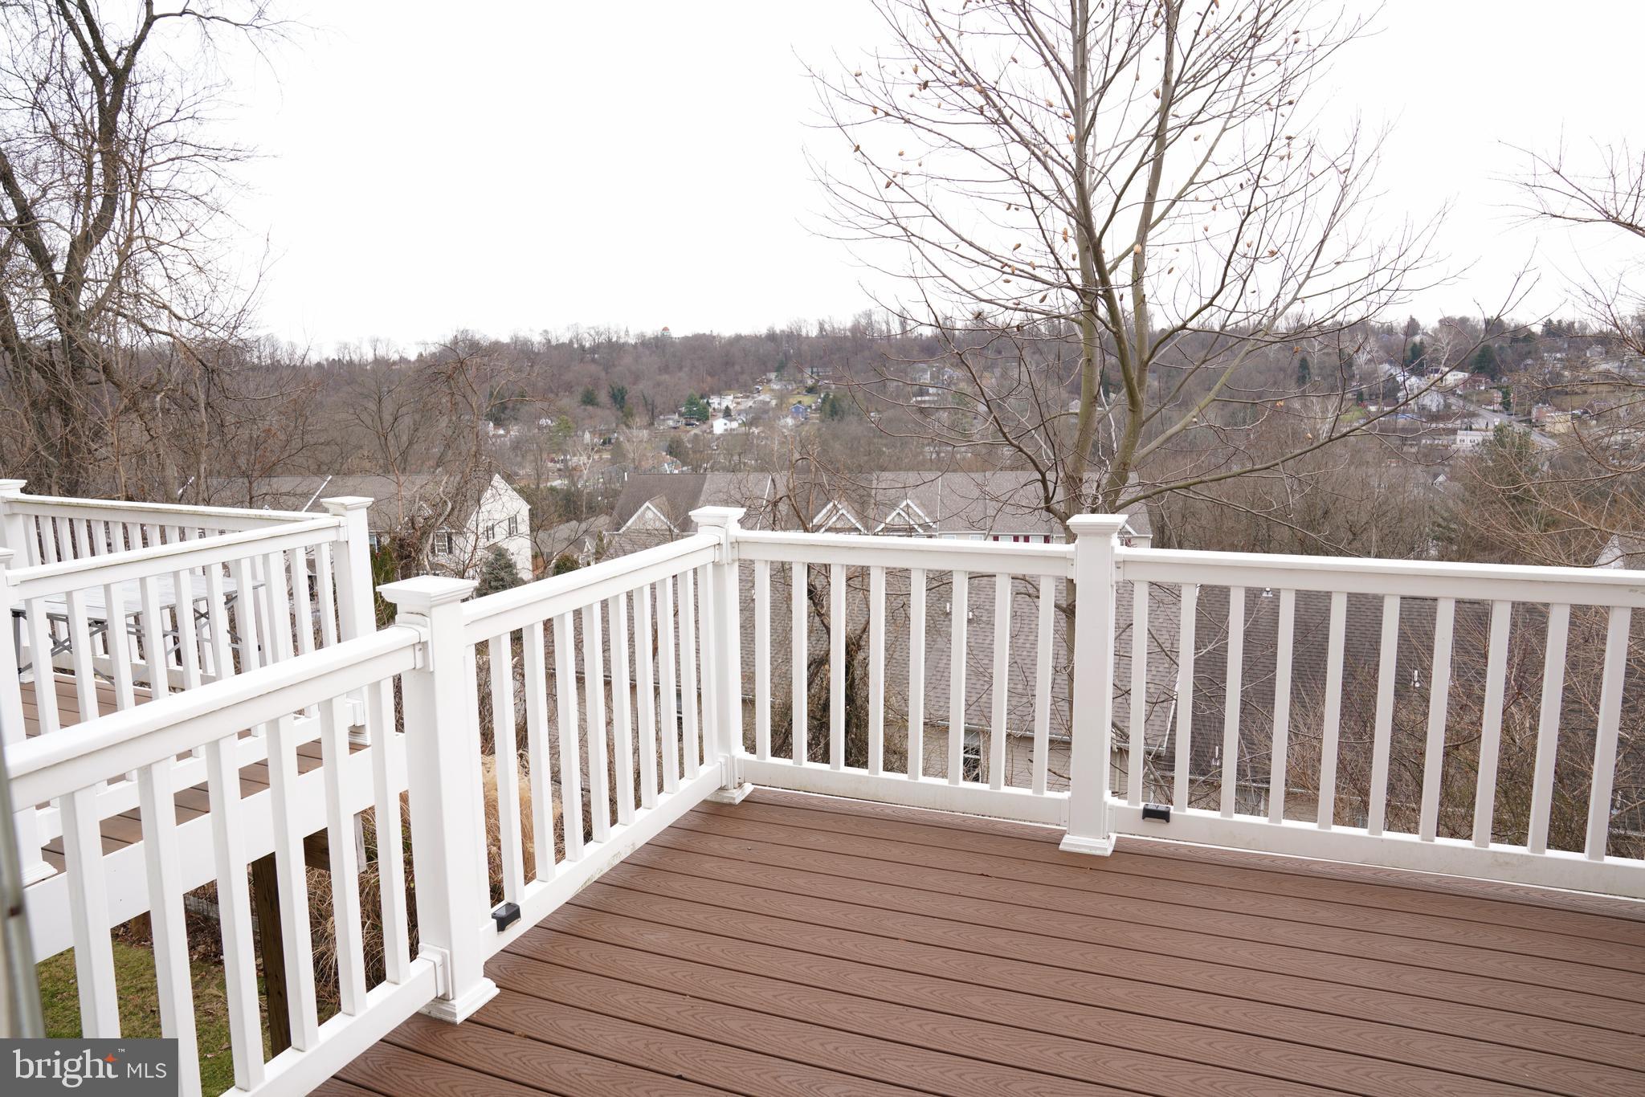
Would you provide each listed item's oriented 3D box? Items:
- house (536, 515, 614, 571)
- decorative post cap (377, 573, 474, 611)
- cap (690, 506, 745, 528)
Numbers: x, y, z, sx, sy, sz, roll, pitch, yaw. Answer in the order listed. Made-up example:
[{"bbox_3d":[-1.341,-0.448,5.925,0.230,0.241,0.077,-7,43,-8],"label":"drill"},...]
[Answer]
[{"bbox_3d":[-24.500,0.000,108.000,8.500,6.300,10.500,3,9,26],"label":"house"},{"bbox_3d":[-0.868,0.095,2.414,0.147,0.052,0.147,3,9,21],"label":"decorative post cap"},{"bbox_3d":[-0.346,-0.107,3.690,0.147,0.052,0.147,3,9,21],"label":"cap"}]

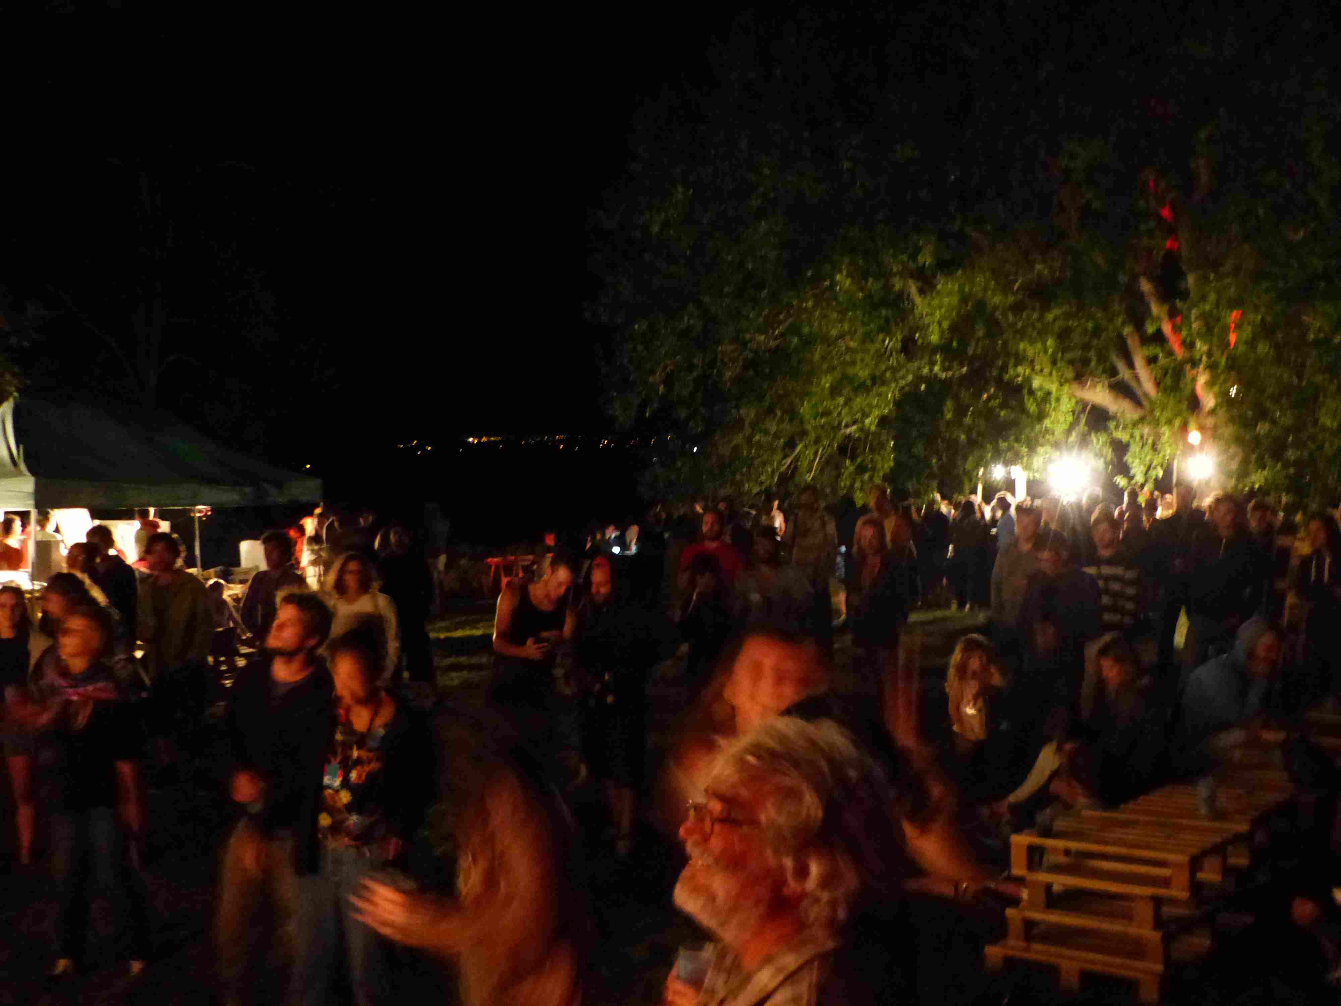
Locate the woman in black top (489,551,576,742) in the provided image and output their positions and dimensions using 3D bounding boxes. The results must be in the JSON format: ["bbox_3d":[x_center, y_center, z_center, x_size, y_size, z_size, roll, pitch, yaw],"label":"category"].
[{"bbox_3d":[-0.821,1.143,9.300,0.520,1.690,0.420,-1,2,-16],"label":"woman in black top"}]

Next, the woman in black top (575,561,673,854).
[{"bbox_3d":[-0.277,1.164,9.000,0.540,1.690,0.400,1,2,18],"label":"woman in black top"}]

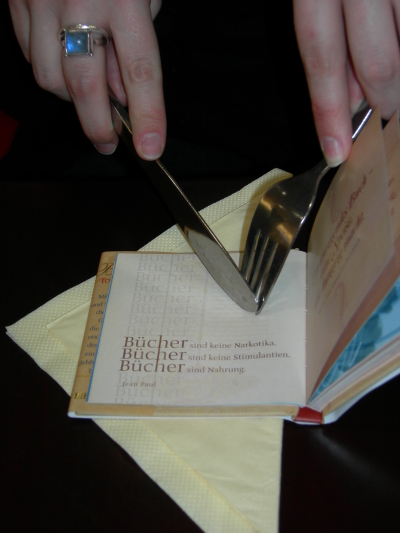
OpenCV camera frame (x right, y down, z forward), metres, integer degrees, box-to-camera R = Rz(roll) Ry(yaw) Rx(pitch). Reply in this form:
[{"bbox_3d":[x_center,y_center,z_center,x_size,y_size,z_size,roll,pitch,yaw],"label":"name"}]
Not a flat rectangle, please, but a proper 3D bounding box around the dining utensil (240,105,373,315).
[{"bbox_3d":[0.062,-0.071,0.425,0.021,0.195,0.025,14,15,-42],"label":"dining utensil"}]

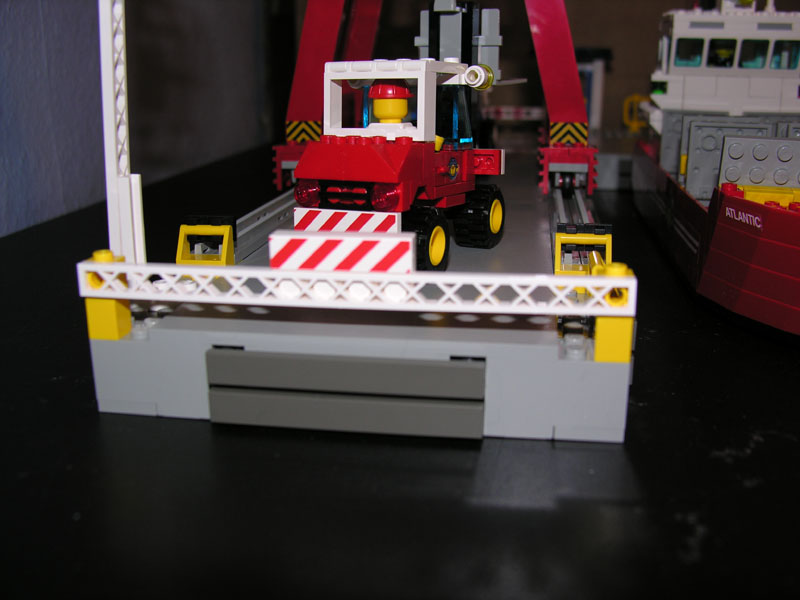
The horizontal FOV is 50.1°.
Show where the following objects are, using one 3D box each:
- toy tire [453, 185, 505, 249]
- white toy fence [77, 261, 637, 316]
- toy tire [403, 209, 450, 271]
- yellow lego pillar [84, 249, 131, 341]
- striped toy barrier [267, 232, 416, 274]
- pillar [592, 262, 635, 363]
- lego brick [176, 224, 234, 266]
[{"bbox_3d":[0.027,-0.028,0.287,0.012,0.021,0.021,7,17,24],"label":"toy tire"},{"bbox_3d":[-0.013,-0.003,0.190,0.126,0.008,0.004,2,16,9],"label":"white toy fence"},{"bbox_3d":[0.005,-0.016,0.242,0.012,0.021,0.021,7,17,24],"label":"toy tire"},{"bbox_3d":[-0.070,-0.001,0.206,0.008,0.021,0.008,2,16,9],"label":"yellow lego pillar"},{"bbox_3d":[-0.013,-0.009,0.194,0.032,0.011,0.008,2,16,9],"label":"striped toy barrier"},{"bbox_3d":[0.047,0.003,0.188,0.008,0.021,0.008,2,16,9],"label":"pillar"},{"bbox_3d":[-0.059,-0.014,0.257,0.016,0.016,0.010,2,16,9],"label":"lego brick"}]

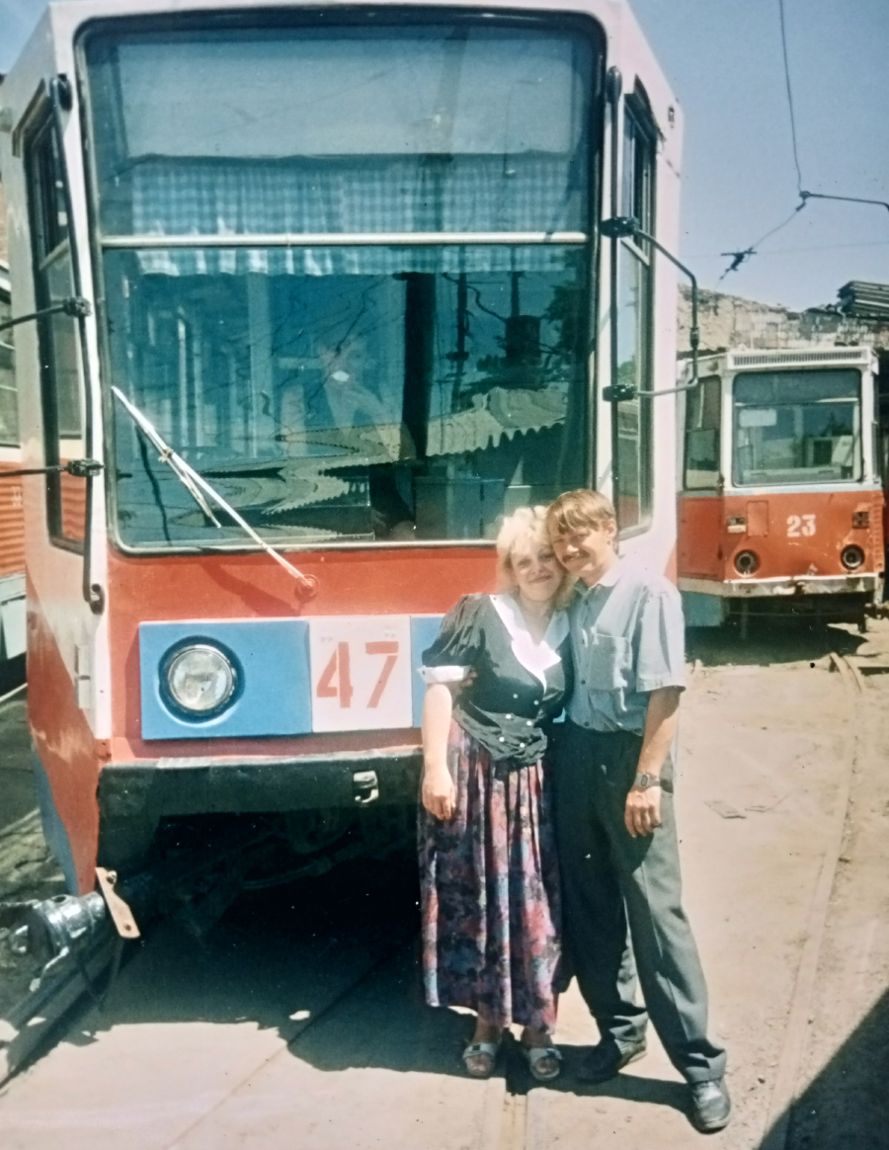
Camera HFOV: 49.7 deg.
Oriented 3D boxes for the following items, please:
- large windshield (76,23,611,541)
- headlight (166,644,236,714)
[{"bbox_3d":[-0.285,-0.856,2.880,1.500,1.560,0.070,-1,7,-3],"label":"large windshield"},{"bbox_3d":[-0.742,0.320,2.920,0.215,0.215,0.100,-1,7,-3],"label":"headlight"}]

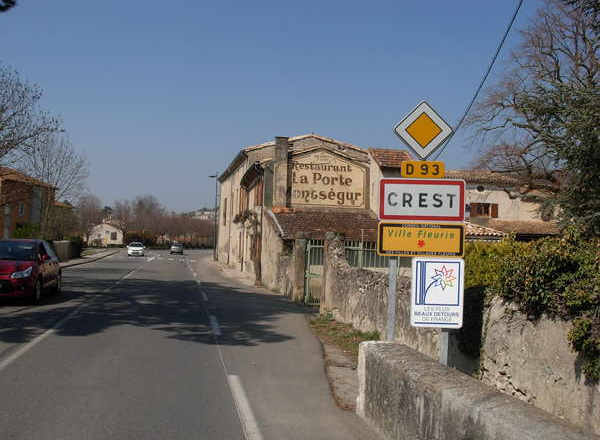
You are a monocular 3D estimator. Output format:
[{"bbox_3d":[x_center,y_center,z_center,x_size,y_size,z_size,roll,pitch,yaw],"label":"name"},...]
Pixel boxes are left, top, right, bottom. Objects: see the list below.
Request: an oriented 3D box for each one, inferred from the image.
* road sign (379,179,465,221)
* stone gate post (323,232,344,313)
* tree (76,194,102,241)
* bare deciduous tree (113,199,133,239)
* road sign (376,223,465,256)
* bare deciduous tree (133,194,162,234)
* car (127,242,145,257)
[{"bbox_3d":[1.425,-0.224,7.650,1.000,0.480,0.040,2,-2,7],"label":"road sign"},{"bbox_3d":[0.777,1.247,15.500,0.470,1.900,0.470,2,-2,-11],"label":"stone gate post"},{"bbox_3d":[-35.792,-0.170,112.000,4.600,8.400,4.600,2,-2,-12],"label":"tree"},{"bbox_3d":[-30.181,0.000,112.000,3.600,7.200,3.600,2,-2,-12],"label":"bare deciduous tree"},{"bbox_3d":[1.413,0.231,7.650,1.000,0.400,0.040,2,-2,7],"label":"road sign"},{"bbox_3d":[-30.097,-0.888,130.000,6.000,8.800,6.000,2,-2,-12],"label":"bare deciduous tree"},{"bbox_3d":[-16.382,2.956,66.000,1.720,1.480,4.000,2,-2,-12],"label":"car"}]

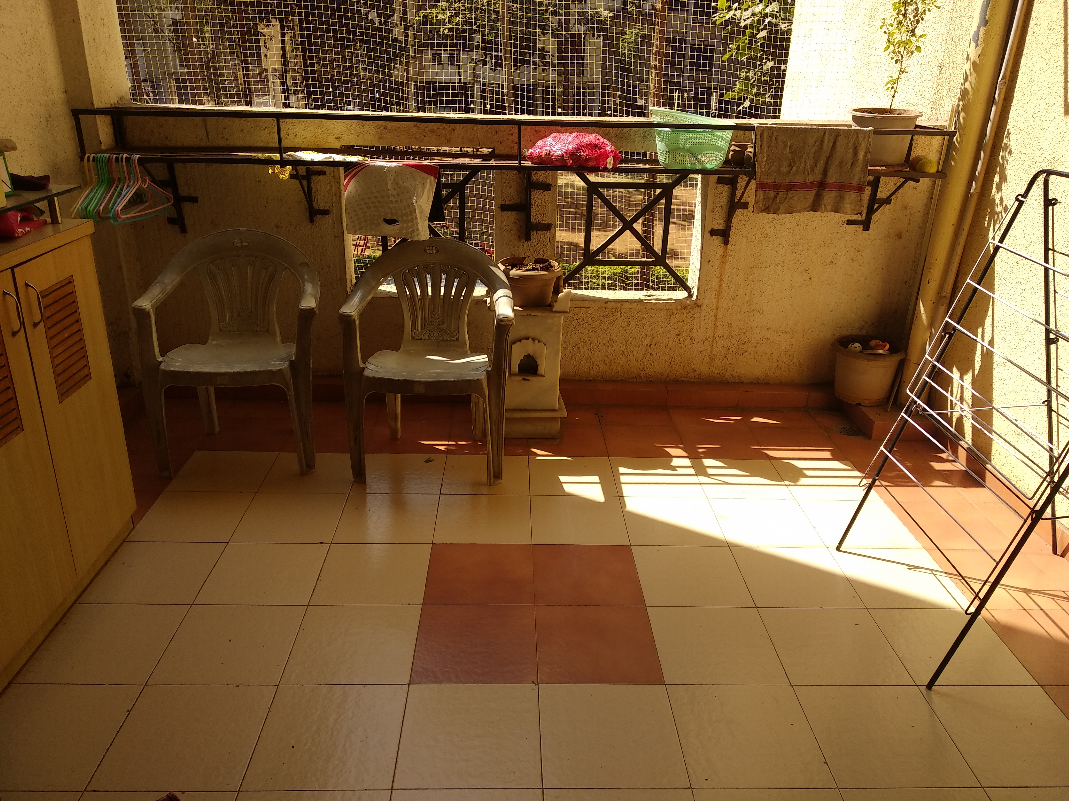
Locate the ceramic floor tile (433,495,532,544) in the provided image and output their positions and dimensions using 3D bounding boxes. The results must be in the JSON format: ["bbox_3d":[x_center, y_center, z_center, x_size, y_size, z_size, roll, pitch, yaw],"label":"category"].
[{"bbox_3d":[-0.164,0.389,2.603,0.304,0.010,0.299,1,23,-2],"label":"ceramic floor tile"}]

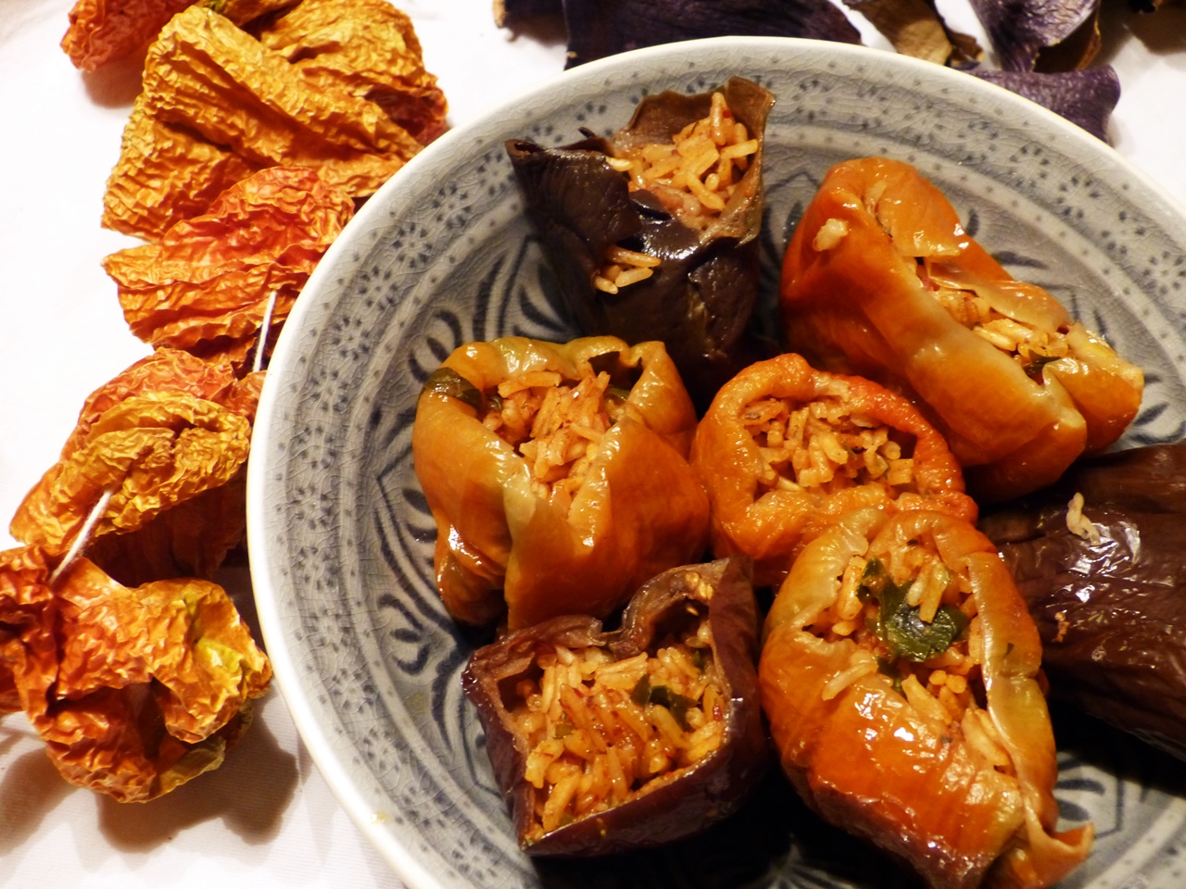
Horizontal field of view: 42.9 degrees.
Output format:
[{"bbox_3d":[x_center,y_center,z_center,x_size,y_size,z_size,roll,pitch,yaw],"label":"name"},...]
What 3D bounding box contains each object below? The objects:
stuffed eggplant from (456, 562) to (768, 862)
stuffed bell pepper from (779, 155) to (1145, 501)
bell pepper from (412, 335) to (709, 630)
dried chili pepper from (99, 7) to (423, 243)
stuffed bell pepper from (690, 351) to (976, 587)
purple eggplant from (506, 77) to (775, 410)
[{"bbox_3d":[0.004,0.055,0.301,0.053,0.046,0.051,-21,65,-12],"label":"stuffed eggplant"},{"bbox_3d":[0.079,-0.021,0.341,0.080,0.054,0.042,40,68,17],"label":"stuffed bell pepper"},{"bbox_3d":[-0.008,0.010,0.328,0.058,0.048,0.050,1,63,-1],"label":"bell pepper"},{"bbox_3d":[-0.088,-0.083,0.399,0.084,0.038,0.064,-10,63,-7],"label":"dried chili pepper"},{"bbox_3d":[0.050,0.011,0.328,0.054,0.046,0.046,1,63,-1],"label":"stuffed bell pepper"},{"bbox_3d":[0.011,-0.046,0.349,0.056,0.060,0.047,-6,63,-5],"label":"purple eggplant"}]

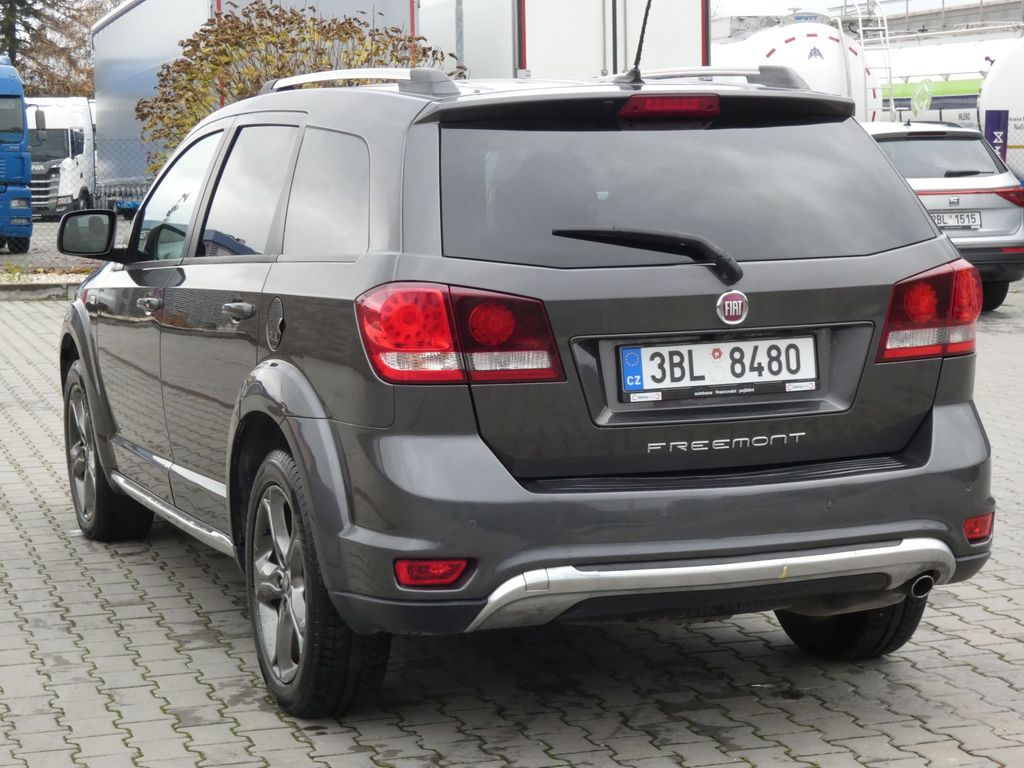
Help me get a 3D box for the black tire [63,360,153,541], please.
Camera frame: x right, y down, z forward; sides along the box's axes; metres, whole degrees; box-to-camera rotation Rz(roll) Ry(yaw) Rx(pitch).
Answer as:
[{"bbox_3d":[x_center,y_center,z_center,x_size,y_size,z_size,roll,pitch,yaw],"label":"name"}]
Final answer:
[{"bbox_3d":[-1.578,0.251,8.541,0.231,0.720,0.722,-3,7,-21],"label":"black tire"}]

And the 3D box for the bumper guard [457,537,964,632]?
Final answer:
[{"bbox_3d":[0.546,0.478,5.309,1.330,0.178,0.220,-3,7,-21],"label":"bumper guard"}]

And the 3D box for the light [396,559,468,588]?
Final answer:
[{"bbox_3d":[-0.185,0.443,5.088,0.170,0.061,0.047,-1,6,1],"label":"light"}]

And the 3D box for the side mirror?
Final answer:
[{"bbox_3d":[-1.494,-0.526,7.739,0.245,0.185,0.170,-3,7,-21],"label":"side mirror"}]

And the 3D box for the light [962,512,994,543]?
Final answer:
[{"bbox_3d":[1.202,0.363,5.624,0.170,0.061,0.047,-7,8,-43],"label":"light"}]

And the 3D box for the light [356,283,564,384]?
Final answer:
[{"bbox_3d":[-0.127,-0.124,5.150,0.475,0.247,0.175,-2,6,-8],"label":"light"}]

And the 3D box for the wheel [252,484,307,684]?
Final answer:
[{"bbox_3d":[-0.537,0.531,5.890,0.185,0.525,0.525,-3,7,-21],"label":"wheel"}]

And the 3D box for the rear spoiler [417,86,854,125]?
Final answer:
[{"bbox_3d":[0.356,-0.713,5.616,1.250,0.105,0.260,-3,7,-21],"label":"rear spoiler"}]

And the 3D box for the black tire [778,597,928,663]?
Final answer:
[{"bbox_3d":[0.944,0.435,6.429,0.231,0.720,0.722,-3,7,-21],"label":"black tire"}]

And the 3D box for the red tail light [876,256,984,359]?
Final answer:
[{"bbox_3d":[1.076,-0.190,5.585,0.473,0.243,0.128,-6,8,-39],"label":"red tail light"}]

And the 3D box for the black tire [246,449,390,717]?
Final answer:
[{"bbox_3d":[-0.528,0.525,5.893,0.230,0.715,0.720,-3,7,-21],"label":"black tire"}]

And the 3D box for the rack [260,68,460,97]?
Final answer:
[{"bbox_3d":[-0.483,-0.849,6.264,0.085,0.090,1.750,-4,7,-23],"label":"rack"}]

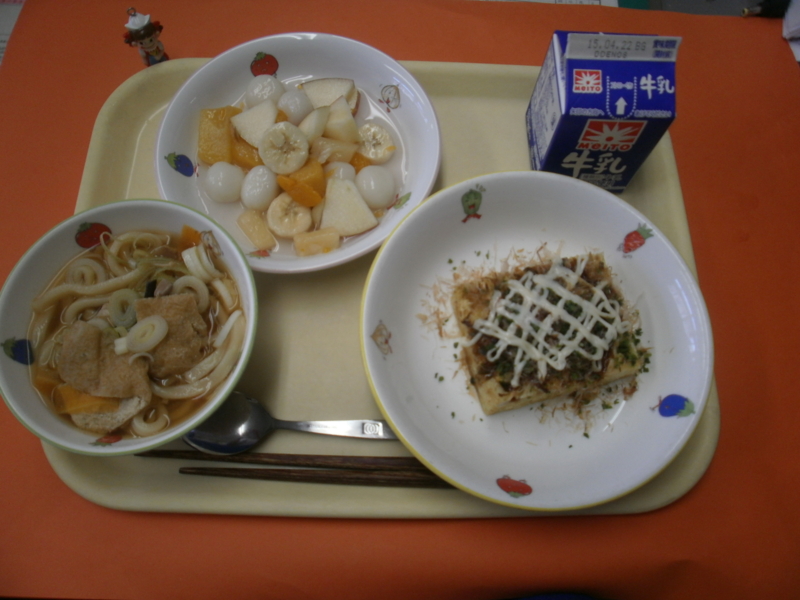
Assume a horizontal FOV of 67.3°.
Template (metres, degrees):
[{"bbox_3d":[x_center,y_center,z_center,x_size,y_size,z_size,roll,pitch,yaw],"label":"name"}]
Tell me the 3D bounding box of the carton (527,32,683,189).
[{"bbox_3d":[0.112,-0.111,0.341,0.057,0.100,0.057,1,70,0],"label":"carton"}]

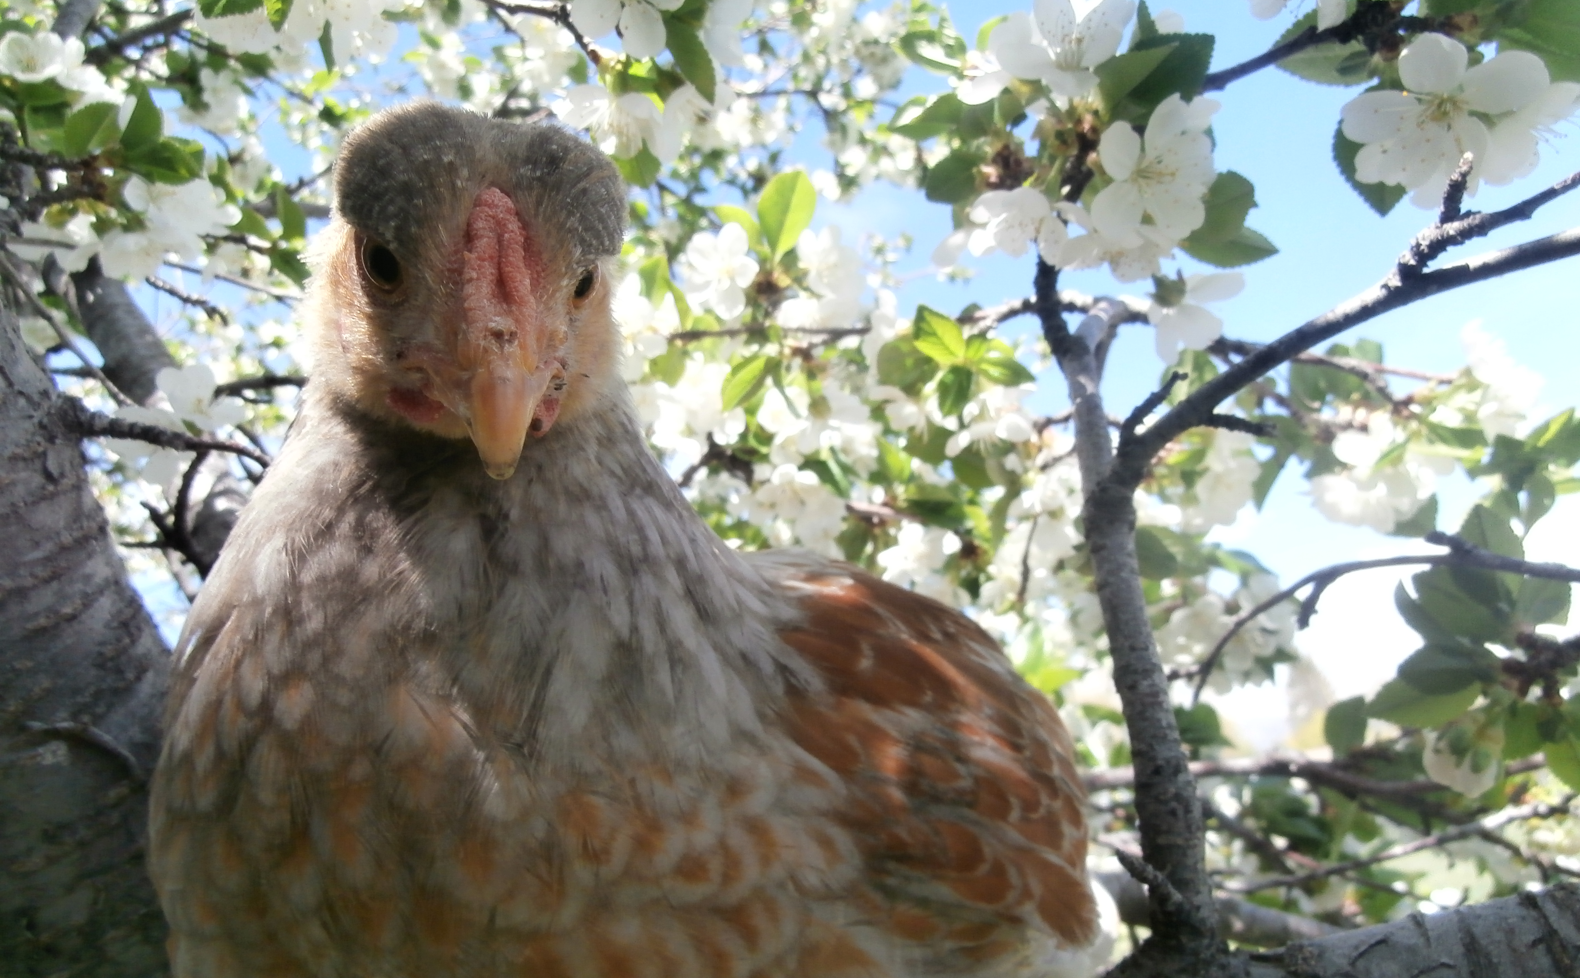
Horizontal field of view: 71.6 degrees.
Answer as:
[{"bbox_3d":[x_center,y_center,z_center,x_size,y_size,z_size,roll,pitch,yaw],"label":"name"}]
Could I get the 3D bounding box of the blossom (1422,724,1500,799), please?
[{"bbox_3d":[0.227,0.092,0.370,0.024,0.022,0.018,0,-58,0],"label":"blossom"}]

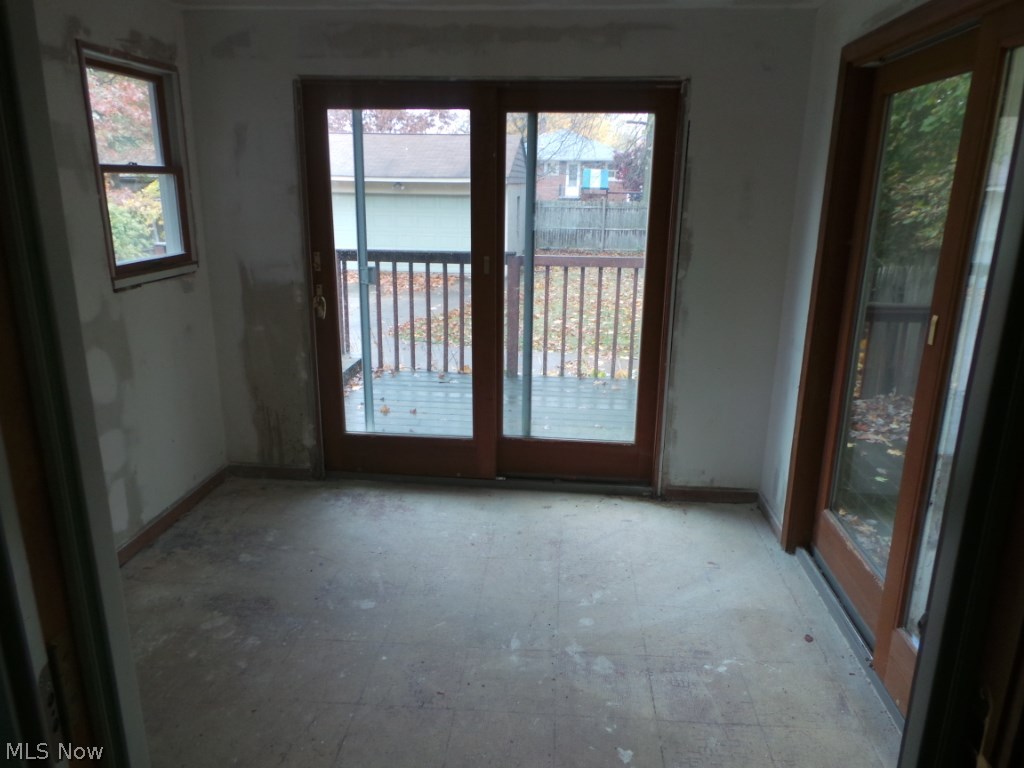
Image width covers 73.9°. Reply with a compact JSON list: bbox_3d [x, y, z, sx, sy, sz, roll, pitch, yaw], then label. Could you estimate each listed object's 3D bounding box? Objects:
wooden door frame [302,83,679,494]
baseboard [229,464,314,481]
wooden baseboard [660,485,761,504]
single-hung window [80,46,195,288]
[{"bbox_3d":[-0.102,-0.423,3.433,1.810,2.010,0.120,2,15,4],"label":"wooden door frame"},{"bbox_3d":[-1.325,0.489,3.743,0.480,0.082,0.020,2,15,4],"label":"baseboard"},{"bbox_3d":[1.038,0.580,3.553,0.485,0.080,0.020,2,15,4],"label":"wooden baseboard"},{"bbox_3d":[-1.620,-0.907,2.946,0.105,0.920,0.670,2,15,4],"label":"single-hung window"}]

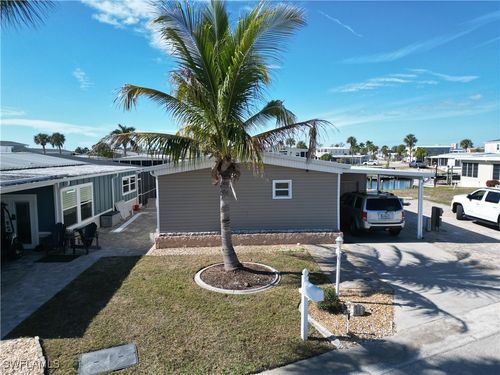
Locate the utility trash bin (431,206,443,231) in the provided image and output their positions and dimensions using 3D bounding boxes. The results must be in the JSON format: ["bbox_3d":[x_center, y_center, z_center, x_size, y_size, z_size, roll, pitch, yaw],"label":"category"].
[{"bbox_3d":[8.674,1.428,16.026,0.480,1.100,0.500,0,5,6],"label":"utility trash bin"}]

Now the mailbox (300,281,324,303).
[{"bbox_3d":[1.155,1.904,6.364,0.180,0.230,0.450,-3,6,-21],"label":"mailbox"}]

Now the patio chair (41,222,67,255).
[{"bbox_3d":[-7.424,1.935,13.176,0.750,1.000,0.820,-5,7,-37],"label":"patio chair"}]

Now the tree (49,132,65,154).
[{"bbox_3d":[-45.609,-8.401,82.436,3.310,8.930,3.310,0,6,0],"label":"tree"}]

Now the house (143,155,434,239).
[{"bbox_3d":[1.397,-0.218,20.819,11.560,3.670,14.500,-1,5,-4],"label":"house"}]

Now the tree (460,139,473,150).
[{"bbox_3d":[59.492,-9.671,95.347,3.430,7.110,3.430,0,6,0],"label":"tree"}]

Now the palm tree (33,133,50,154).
[{"bbox_3d":[-37.237,-5.810,62.372,3.200,8.090,3.200,-1,5,0],"label":"palm tree"}]

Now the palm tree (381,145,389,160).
[{"bbox_3d":[55.239,-13.951,142.319,2.990,6.530,2.990,0,6,0],"label":"palm tree"}]

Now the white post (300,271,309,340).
[{"bbox_3d":[1.079,2.337,6.885,0.100,1.485,0.100,-2,6,-19],"label":"white post"}]

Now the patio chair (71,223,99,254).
[{"bbox_3d":[-6.294,1.926,13.127,0.820,1.000,0.750,5,7,45],"label":"patio chair"}]

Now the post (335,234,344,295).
[{"bbox_3d":[2.201,1.958,8.627,0.180,1.560,0.180,-1,5,-3],"label":"post"}]

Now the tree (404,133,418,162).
[{"bbox_3d":[46.622,-11.097,100.448,3.890,9.170,3.890,0,6,0],"label":"tree"}]

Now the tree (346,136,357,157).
[{"bbox_3d":[31.161,-11.179,106.412,3.000,8.440,3.000,0,6,0],"label":"tree"}]

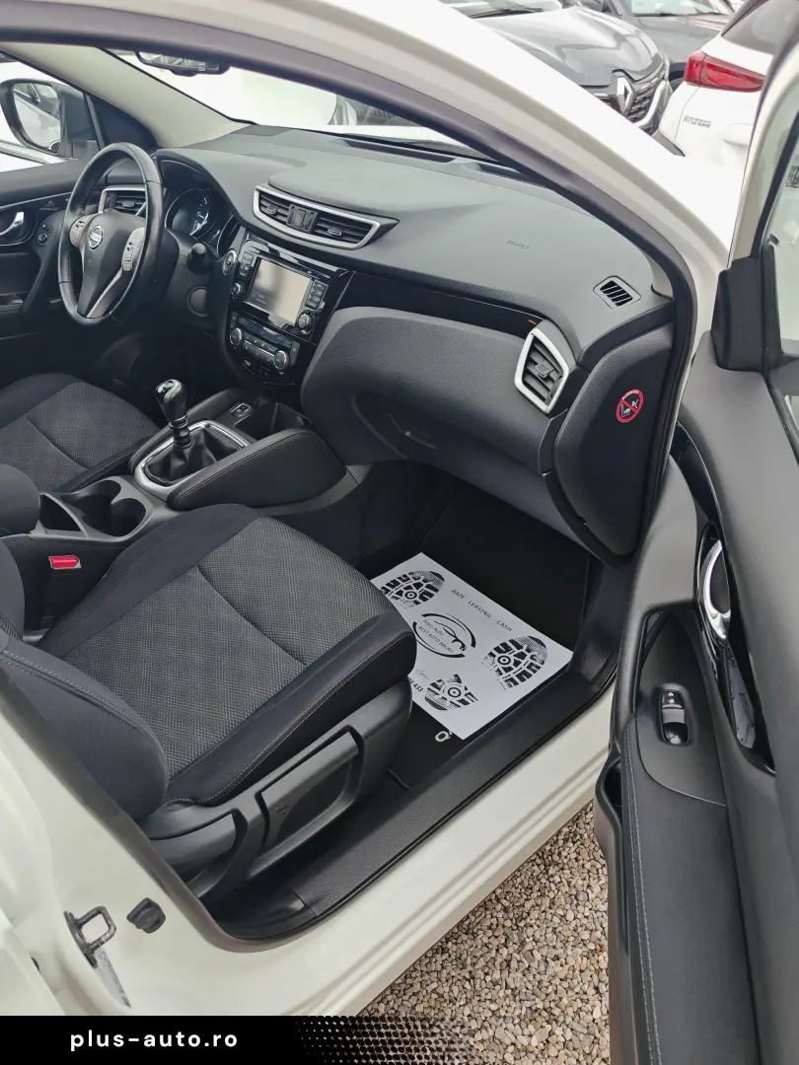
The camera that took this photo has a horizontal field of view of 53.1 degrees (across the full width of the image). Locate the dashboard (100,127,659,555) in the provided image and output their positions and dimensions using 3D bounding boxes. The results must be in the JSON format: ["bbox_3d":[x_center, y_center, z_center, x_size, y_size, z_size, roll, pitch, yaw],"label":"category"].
[{"bbox_3d":[-0.071,-0.489,1.665,0.630,0.485,1.420,-22,42,-39],"label":"dashboard"}]

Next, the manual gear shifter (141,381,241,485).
[{"bbox_3d":[-0.396,-0.197,1.502,0.145,0.197,0.120,-22,42,-39],"label":"manual gear shifter"}]

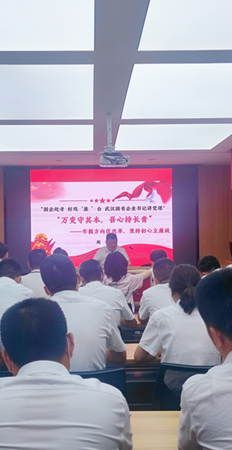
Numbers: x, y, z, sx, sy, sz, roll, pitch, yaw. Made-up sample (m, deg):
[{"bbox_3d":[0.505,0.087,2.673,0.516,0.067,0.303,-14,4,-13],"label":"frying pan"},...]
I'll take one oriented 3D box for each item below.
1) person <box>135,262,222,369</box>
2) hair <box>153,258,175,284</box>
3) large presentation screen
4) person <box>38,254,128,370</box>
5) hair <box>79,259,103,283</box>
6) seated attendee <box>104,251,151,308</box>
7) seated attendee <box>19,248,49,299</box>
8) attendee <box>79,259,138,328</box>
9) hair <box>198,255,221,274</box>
[{"bbox_3d":[0.327,0.838,2.285,0.480,1.279,0.740,0,-1,-6],"label":"person"},{"bbox_3d":[0.338,0.320,3.080,0.165,0.175,0.200,-1,-1,-3],"label":"hair"},{"bbox_3d":[-0.260,-0.097,8.602,2.835,2.035,0.080,-1,-1,-3],"label":"large presentation screen"},{"bbox_3d":[-0.217,0.814,2.205,0.490,1.333,0.740,0,-1,-5],"label":"person"},{"bbox_3d":[-0.175,0.323,3.109,0.170,0.180,0.200,-1,-1,2],"label":"hair"},{"bbox_3d":[0.082,0.887,4.106,0.460,1.266,0.700,-1,-1,2],"label":"seated attendee"},{"bbox_3d":[-0.722,0.834,4.033,0.480,1.238,0.700,-1,-1,0],"label":"seated attendee"},{"bbox_3d":[-0.117,0.874,3.206,0.480,1.255,0.740,-1,-1,-3],"label":"attendee"},{"bbox_3d":[0.766,0.332,3.550,0.175,0.180,0.200,0,-1,-8],"label":"hair"}]

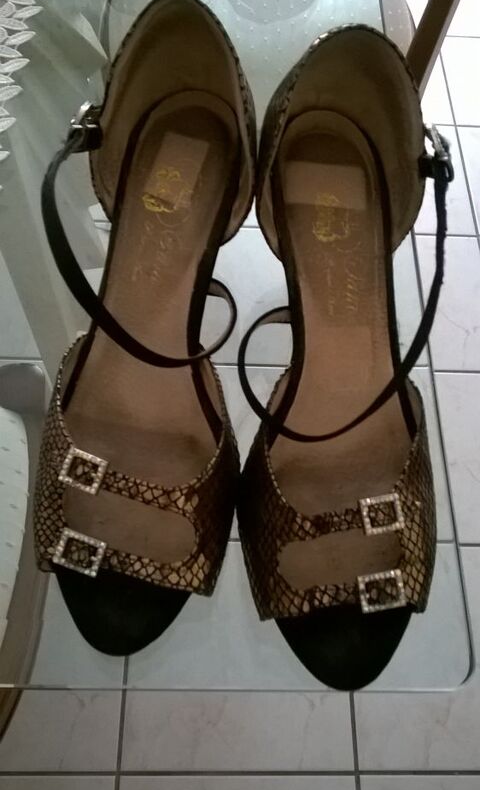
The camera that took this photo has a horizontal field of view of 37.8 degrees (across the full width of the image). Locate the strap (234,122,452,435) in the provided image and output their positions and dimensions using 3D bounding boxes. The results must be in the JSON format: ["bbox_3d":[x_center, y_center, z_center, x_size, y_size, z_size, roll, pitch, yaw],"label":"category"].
[{"bbox_3d":[0.041,-0.035,0.274,0.084,0.064,0.141,0,61,-3],"label":"strap"}]

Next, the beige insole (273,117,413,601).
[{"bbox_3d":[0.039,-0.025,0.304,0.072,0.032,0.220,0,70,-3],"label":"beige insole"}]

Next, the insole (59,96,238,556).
[{"bbox_3d":[-0.031,-0.035,0.306,0.072,0.032,0.220,5,70,0],"label":"insole"}]

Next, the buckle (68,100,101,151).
[{"bbox_3d":[-0.062,-0.108,0.283,0.005,0.012,0.014,16,60,-17],"label":"buckle"}]

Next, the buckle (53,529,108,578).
[{"bbox_3d":[-0.058,0.057,0.255,0.017,0.004,0.015,7,69,13],"label":"buckle"}]

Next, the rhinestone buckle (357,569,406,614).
[{"bbox_3d":[0.051,0.071,0.253,0.017,0.004,0.015,3,67,-14],"label":"rhinestone buckle"}]

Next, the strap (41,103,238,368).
[{"bbox_3d":[-0.039,-0.050,0.277,0.079,0.062,0.118,5,61,0],"label":"strap"}]

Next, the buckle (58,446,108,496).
[{"bbox_3d":[-0.059,0.029,0.266,0.017,0.004,0.015,9,70,17],"label":"buckle"}]

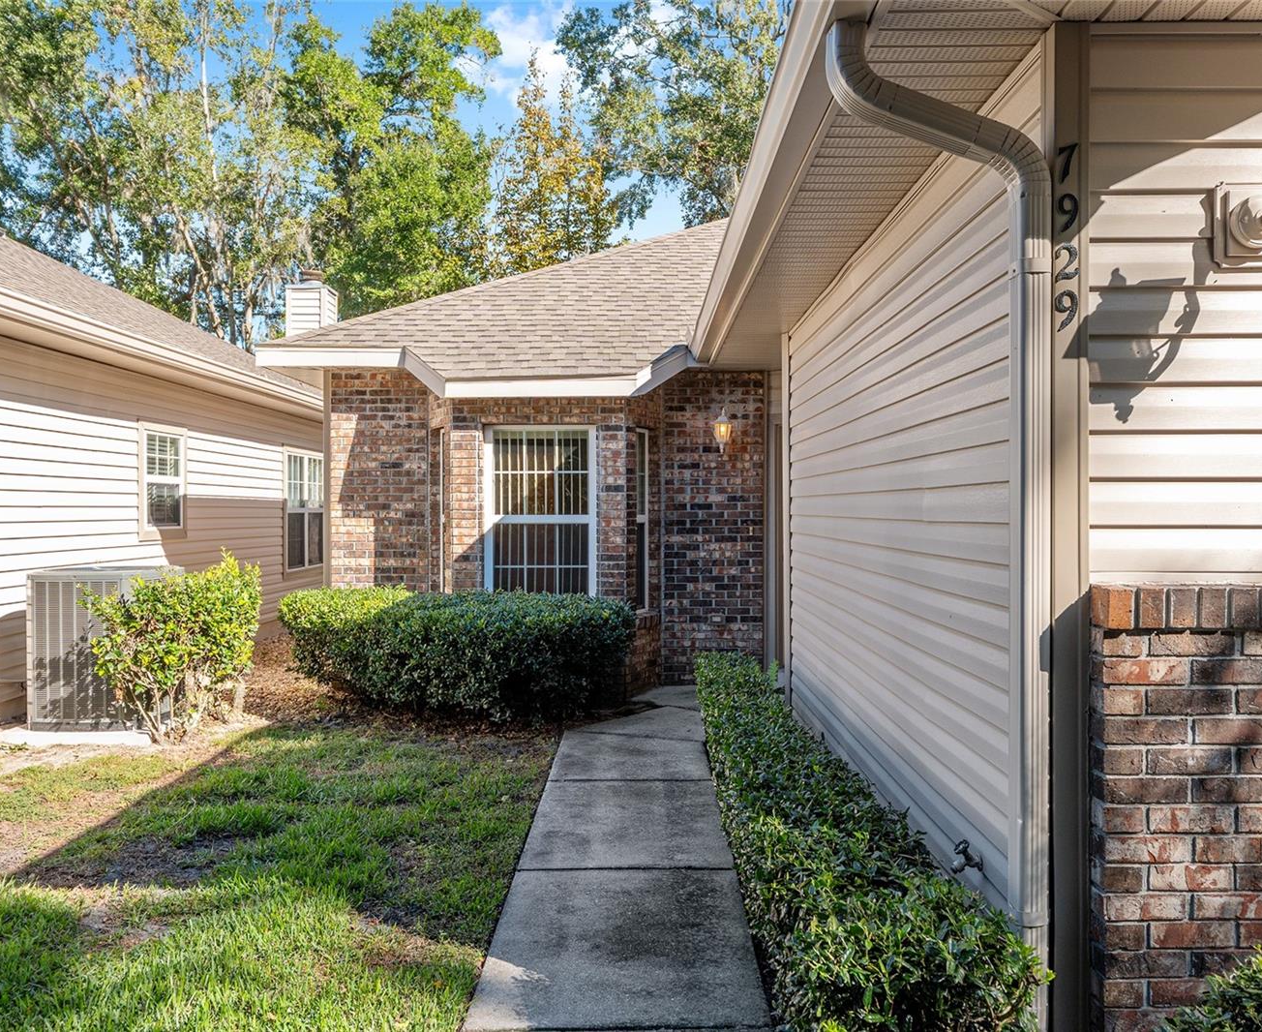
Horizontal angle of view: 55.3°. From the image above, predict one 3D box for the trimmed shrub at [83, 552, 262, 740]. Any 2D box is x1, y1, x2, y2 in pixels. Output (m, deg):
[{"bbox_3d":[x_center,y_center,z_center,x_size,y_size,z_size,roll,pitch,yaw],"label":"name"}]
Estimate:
[{"bbox_3d":[-3.040,0.865,8.080,1.080,1.180,1.000,0,0,0],"label":"trimmed shrub"}]

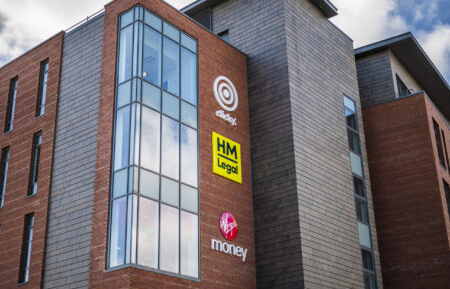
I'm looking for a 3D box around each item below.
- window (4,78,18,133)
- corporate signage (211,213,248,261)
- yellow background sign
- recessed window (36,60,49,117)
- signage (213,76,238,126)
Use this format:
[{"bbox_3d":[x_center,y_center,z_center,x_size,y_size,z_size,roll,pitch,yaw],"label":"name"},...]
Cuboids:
[{"bbox_3d":[-10.332,-1.936,30.425,0.665,2.899,0.185,-18,-27,35],"label":"window"},{"bbox_3d":[0.189,3.864,26.688,0.098,2.000,2.374,-18,-27,35],"label":"corporate signage"},{"bbox_3d":[0.096,0.600,27.955,0.098,1.912,1.964,-18,-27,35],"label":"yellow background sign"},{"bbox_3d":[-8.420,-2.625,29.030,0.665,2.899,0.185,-18,-27,35],"label":"recessed window"},{"bbox_3d":[0.045,-2.115,29.055,0.087,2.322,1.793,-18,-27,35],"label":"signage"}]

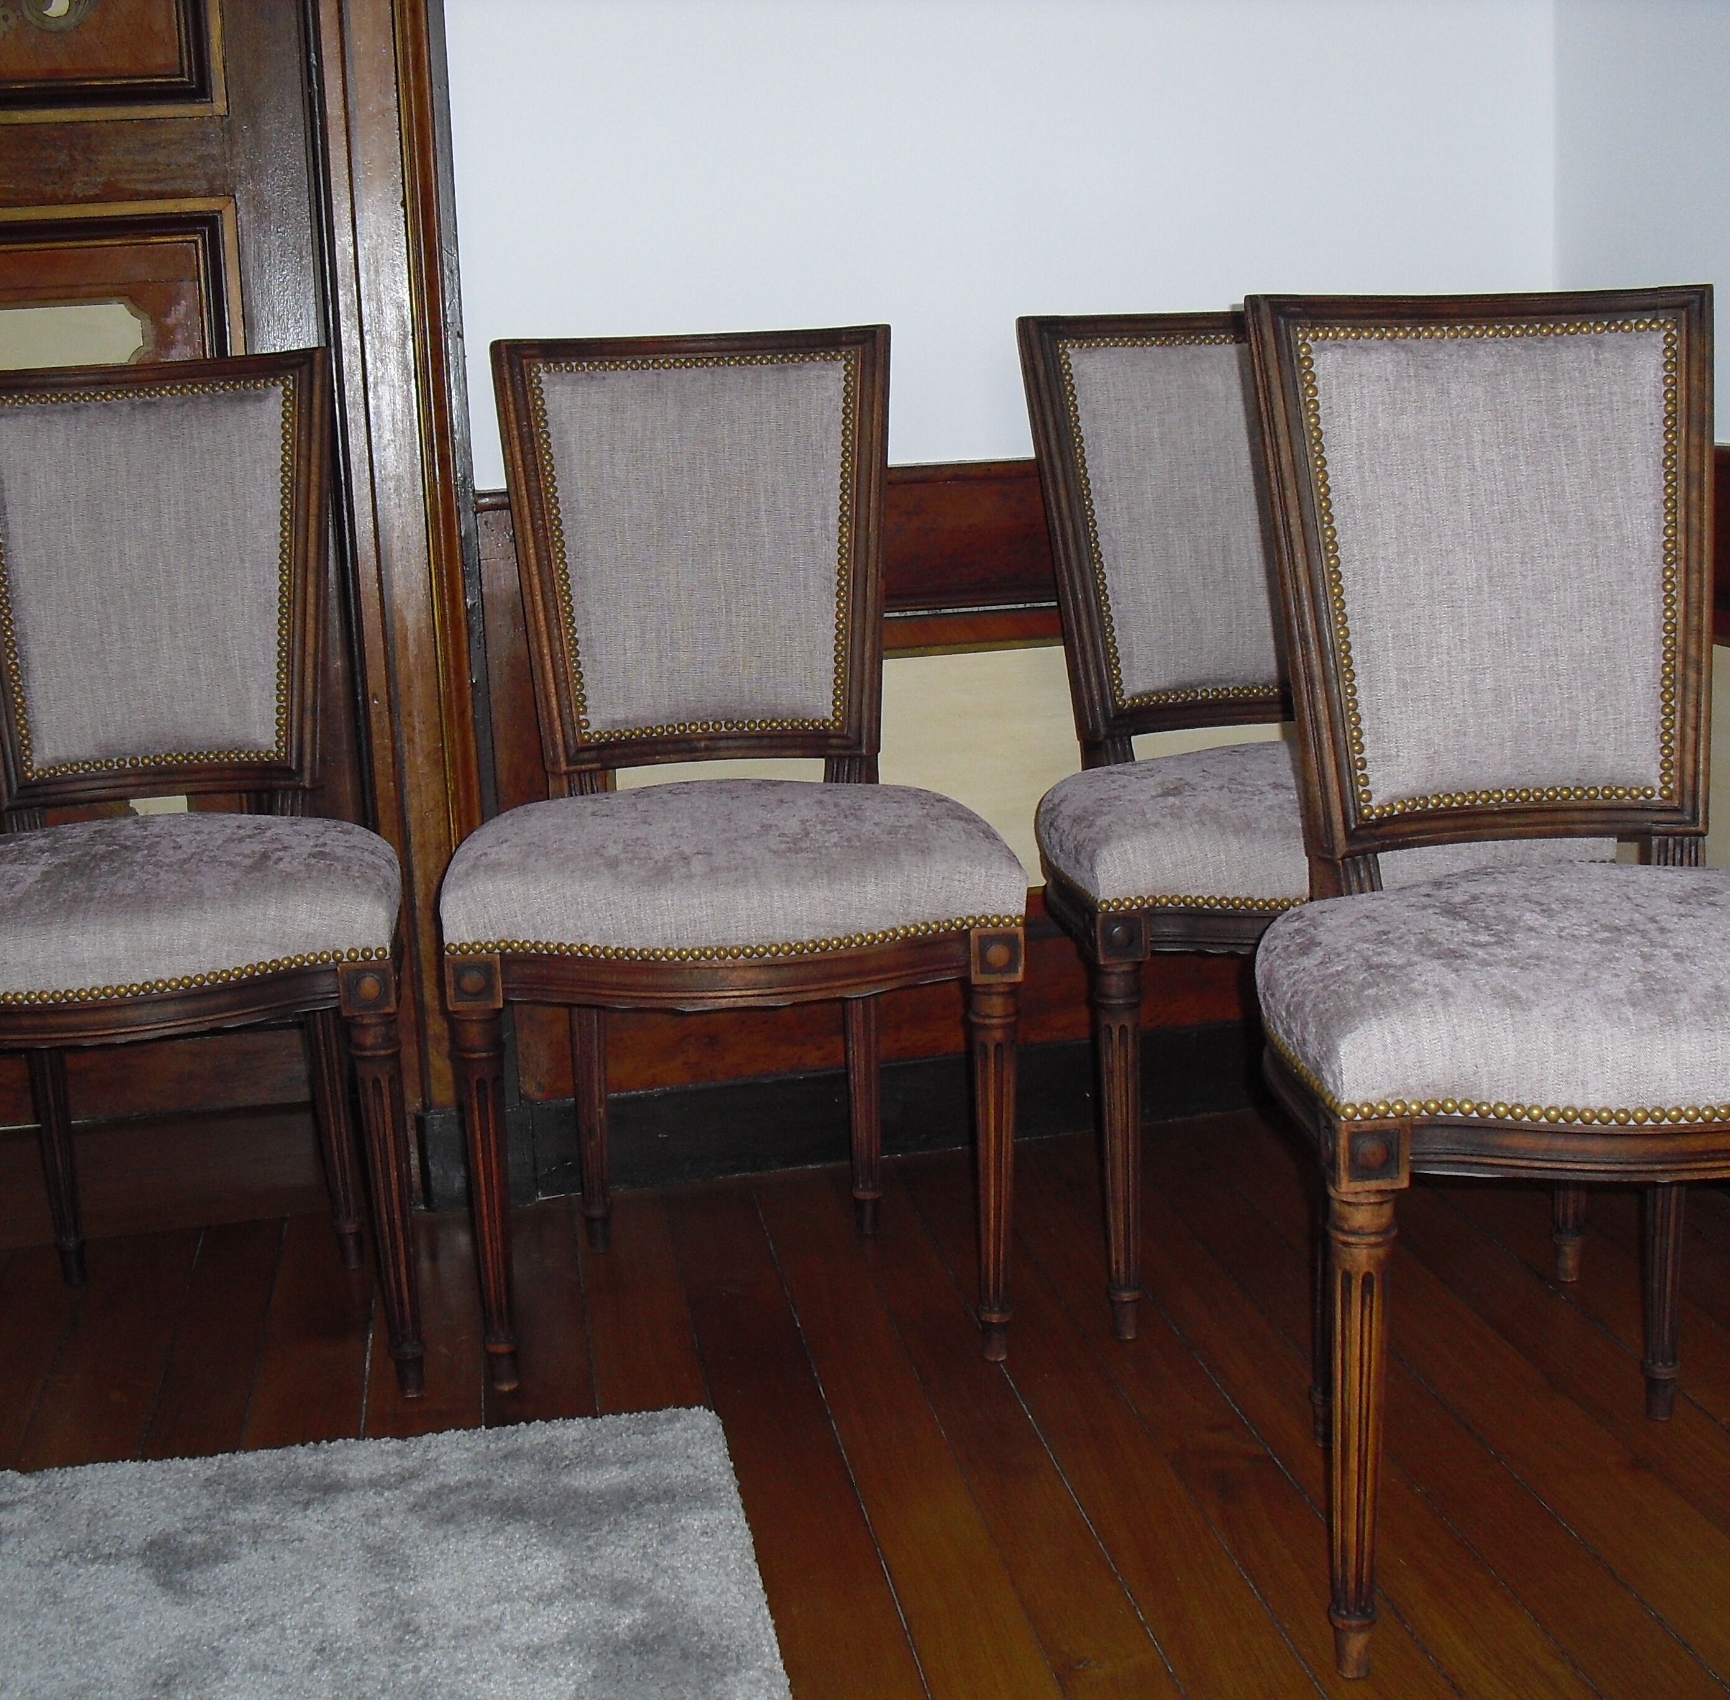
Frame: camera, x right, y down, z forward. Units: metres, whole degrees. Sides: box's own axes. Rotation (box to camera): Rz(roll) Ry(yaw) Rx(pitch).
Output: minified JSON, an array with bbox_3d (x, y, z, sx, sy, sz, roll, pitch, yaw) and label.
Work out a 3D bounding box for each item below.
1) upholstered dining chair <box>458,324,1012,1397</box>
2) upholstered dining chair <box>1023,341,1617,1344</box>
[{"bbox_3d":[-0.135,-0.016,2.239,0.505,0.954,0.536,-3,12,-5],"label":"upholstered dining chair"},{"bbox_3d":[0.418,-0.059,2.327,0.510,0.954,0.536,-4,12,-9],"label":"upholstered dining chair"}]

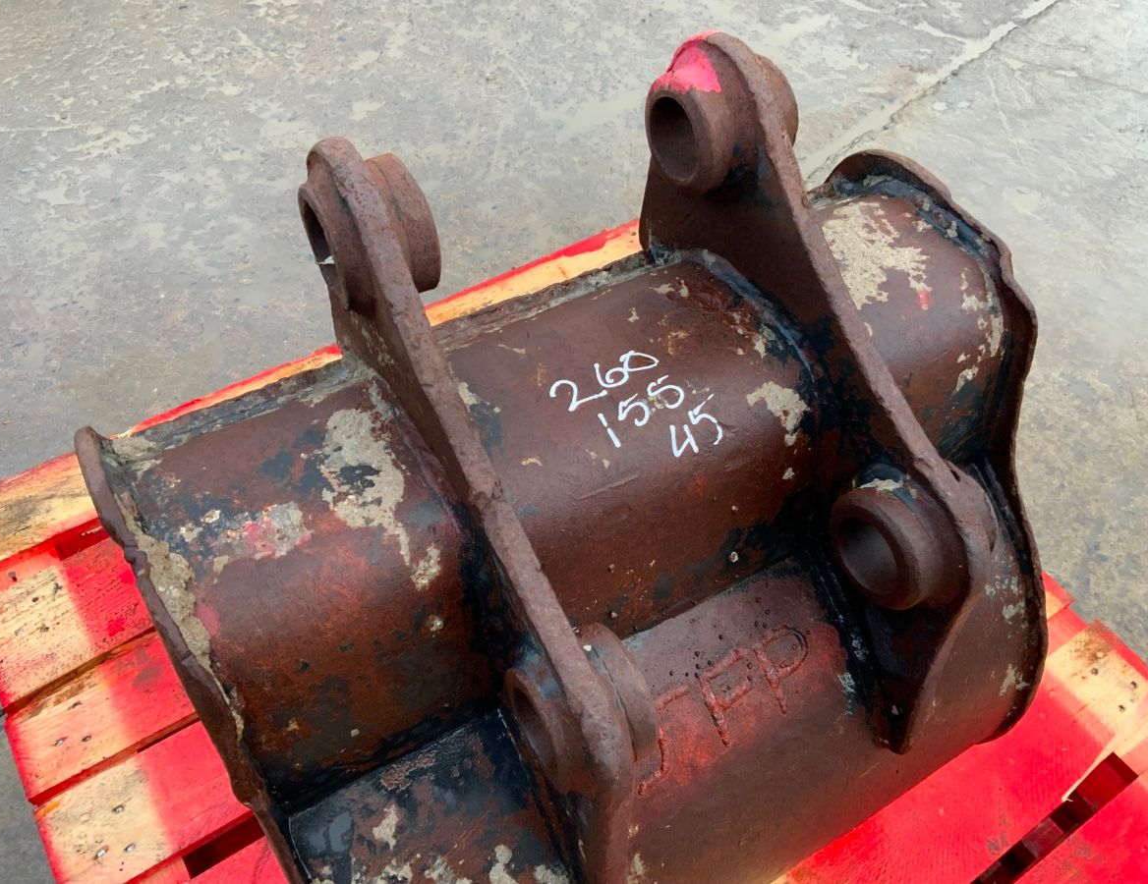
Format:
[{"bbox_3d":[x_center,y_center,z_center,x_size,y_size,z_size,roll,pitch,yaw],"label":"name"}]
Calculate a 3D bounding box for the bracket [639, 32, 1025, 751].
[{"bbox_3d":[0.143,-0.014,0.602,0.056,0.198,0.454,-23,85,-20],"label":"bracket"}]

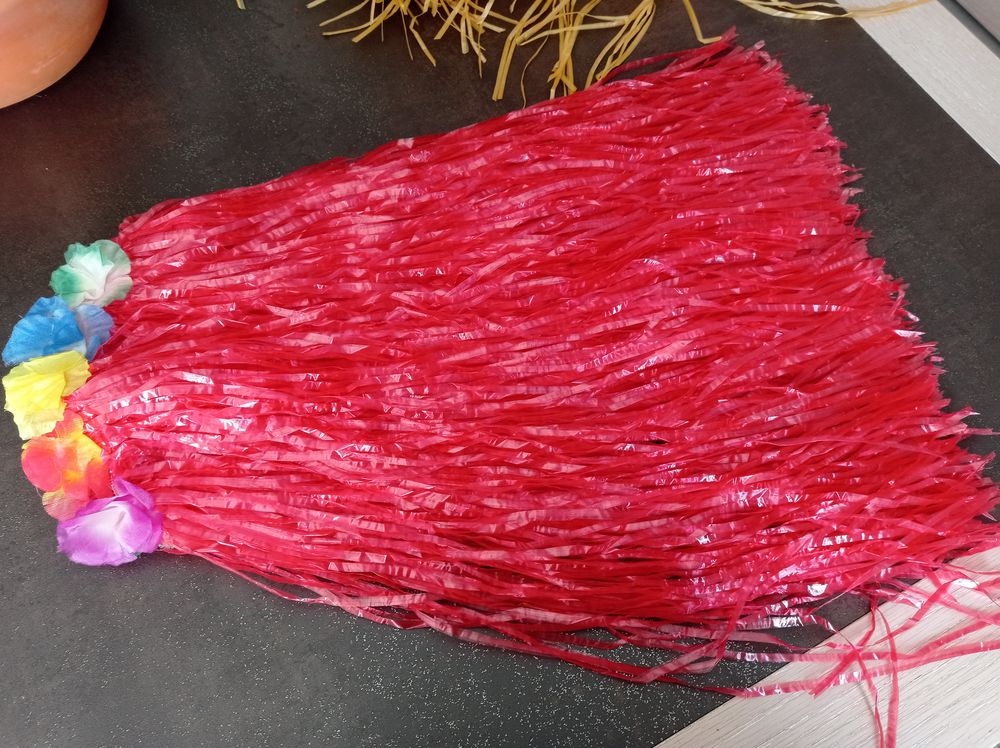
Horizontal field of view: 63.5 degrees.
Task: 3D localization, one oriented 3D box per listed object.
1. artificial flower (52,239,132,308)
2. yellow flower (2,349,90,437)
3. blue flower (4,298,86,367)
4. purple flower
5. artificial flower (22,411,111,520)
[{"bbox_3d":[-0.346,-0.085,0.685,0.063,0.035,0.061,-5,64,-5],"label":"artificial flower"},{"bbox_3d":[-0.354,0.016,0.632,0.062,0.040,0.069,-5,64,-5],"label":"yellow flower"},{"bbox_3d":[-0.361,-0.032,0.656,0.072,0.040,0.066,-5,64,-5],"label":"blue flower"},{"bbox_3d":[-0.284,0.108,0.589,0.069,0.040,0.064,-5,64,-5],"label":"purple flower"},{"bbox_3d":[-0.327,0.066,0.611,0.064,0.035,0.077,-5,64,-5],"label":"artificial flower"}]

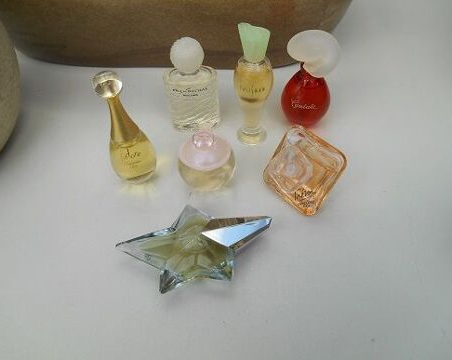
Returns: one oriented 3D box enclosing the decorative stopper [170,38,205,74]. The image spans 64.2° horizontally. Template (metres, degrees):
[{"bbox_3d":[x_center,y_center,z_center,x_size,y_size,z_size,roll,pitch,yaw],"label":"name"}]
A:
[{"bbox_3d":[-0.023,-0.077,0.225,0.022,0.022,0.022,-2,48,2],"label":"decorative stopper"}]

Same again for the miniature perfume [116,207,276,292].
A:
[{"bbox_3d":[-0.015,0.029,0.183,0.081,0.021,0.047,-9,48,-5],"label":"miniature perfume"}]

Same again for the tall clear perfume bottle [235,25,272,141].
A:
[{"bbox_3d":[0.016,-0.056,0.220,0.024,0.076,0.021,-1,48,3],"label":"tall clear perfume bottle"}]

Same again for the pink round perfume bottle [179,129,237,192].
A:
[{"bbox_3d":[-0.012,-0.012,0.208,0.033,0.038,0.033,-6,48,-2],"label":"pink round perfume bottle"}]

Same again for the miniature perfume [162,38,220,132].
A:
[{"bbox_3d":[-0.022,-0.064,0.239,0.035,0.062,0.021,-6,48,-2],"label":"miniature perfume"}]

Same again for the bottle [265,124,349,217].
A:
[{"bbox_3d":[0.045,-0.007,0.204,0.048,0.022,0.055,-5,66,-1],"label":"bottle"}]

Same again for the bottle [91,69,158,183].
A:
[{"bbox_3d":[-0.057,-0.027,0.202,0.028,0.071,0.027,-14,49,-9],"label":"bottle"}]

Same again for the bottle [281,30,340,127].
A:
[{"bbox_3d":[0.056,-0.063,0.232,0.037,0.064,0.026,3,48,6],"label":"bottle"}]

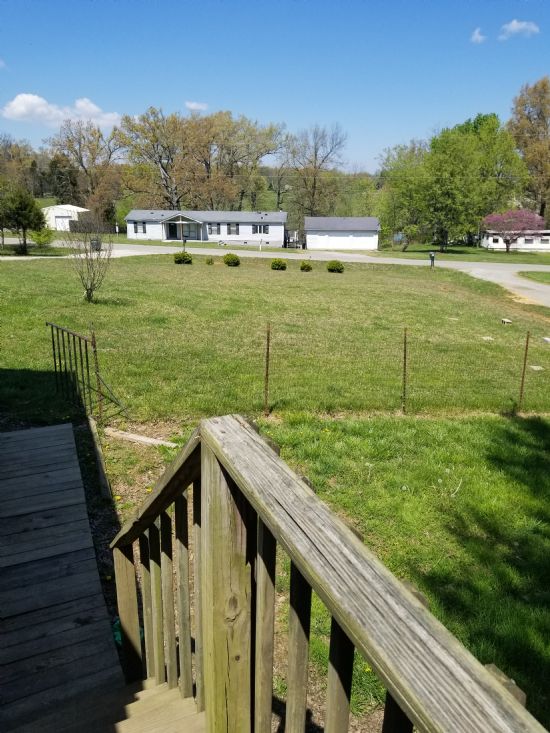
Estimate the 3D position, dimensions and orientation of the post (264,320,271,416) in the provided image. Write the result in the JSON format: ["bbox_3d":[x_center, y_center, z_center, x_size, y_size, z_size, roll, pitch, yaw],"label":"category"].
[{"bbox_3d":[-0.097,0.041,7.450,0.050,1.300,0.050,1,16,0],"label":"post"}]

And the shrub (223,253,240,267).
[{"bbox_3d":[-2.843,-7.061,36.400,1.100,0.880,1.080,1,16,0],"label":"shrub"}]

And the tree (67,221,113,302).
[{"bbox_3d":[-6.290,-3.583,18.700,1.500,2.650,1.450,1,16,0],"label":"tree"}]

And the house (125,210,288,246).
[{"bbox_3d":[-8.628,-18.680,74.133,20.800,4.350,8.900,1,16,1],"label":"house"}]

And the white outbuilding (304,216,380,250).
[{"bbox_3d":[8.500,-16.818,69.347,9.000,3.750,6.600,2,16,4],"label":"white outbuilding"}]

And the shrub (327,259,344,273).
[{"bbox_3d":[3.824,-6.371,34.800,1.100,0.820,1.080,1,16,0],"label":"shrub"}]

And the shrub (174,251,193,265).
[{"bbox_3d":[-6.202,-7.377,37.400,1.200,0.860,1.150,1,16,0],"label":"shrub"}]

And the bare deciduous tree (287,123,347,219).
[{"bbox_3d":[6.336,-28.575,86.485,8.800,17.709,8.500,1,16,0],"label":"bare deciduous tree"}]

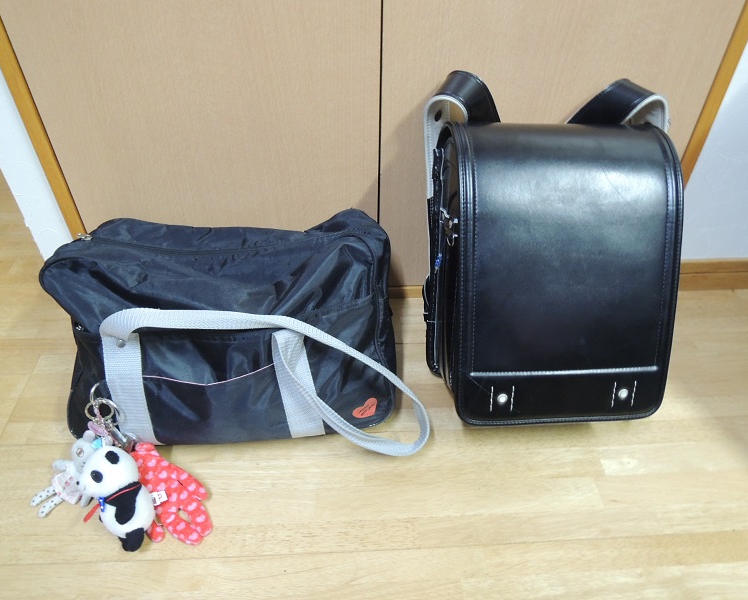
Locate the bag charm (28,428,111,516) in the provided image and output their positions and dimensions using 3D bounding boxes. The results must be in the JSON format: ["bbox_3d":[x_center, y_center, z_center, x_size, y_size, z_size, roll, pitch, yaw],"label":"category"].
[{"bbox_3d":[-0.350,0.198,0.640,0.060,0.035,0.100,8,57,9],"label":"bag charm"}]

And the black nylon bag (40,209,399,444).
[{"bbox_3d":[-0.174,0.033,0.676,0.395,0.245,0.170,-2,33,-3],"label":"black nylon bag"}]

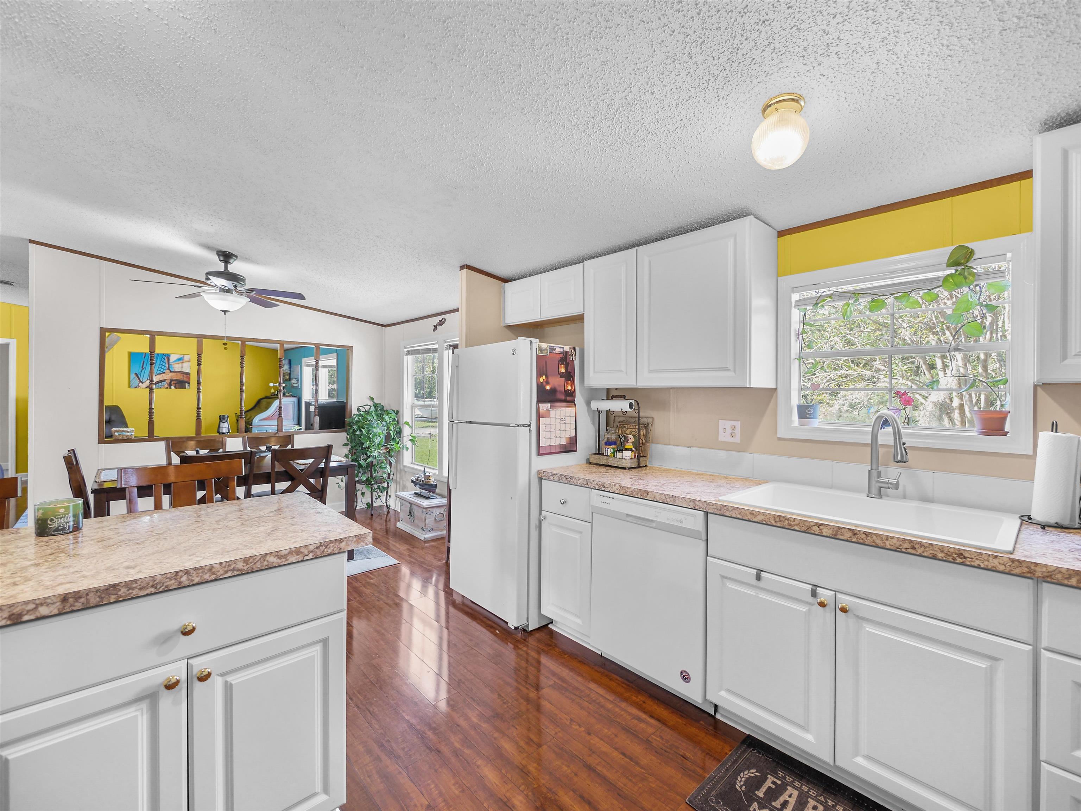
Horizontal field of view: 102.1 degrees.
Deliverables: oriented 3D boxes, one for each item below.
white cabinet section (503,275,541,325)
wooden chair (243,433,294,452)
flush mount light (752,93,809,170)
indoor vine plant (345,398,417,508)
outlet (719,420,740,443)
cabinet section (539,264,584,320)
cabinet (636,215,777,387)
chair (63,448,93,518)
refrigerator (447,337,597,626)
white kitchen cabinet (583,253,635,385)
[{"bbox_3d":[-0.011,-0.719,3.125,0.340,0.295,0.384,0,1,-43],"label":"white cabinet section"},{"bbox_3d":[-2.465,0.767,4.077,0.450,0.940,0.540,-1,2,-42],"label":"wooden chair"},{"bbox_3d":[0.747,-0.837,1.355,0.158,0.187,0.158,9,-5,-41],"label":"flush mount light"},{"bbox_3d":[-1.851,0.558,4.897,0.660,1.330,0.660,-1,2,-42],"label":"indoor vine plant"},{"bbox_3d":[0.996,0.138,2.308,0.010,0.114,0.117,-1,2,-42],"label":"outlet"},{"bbox_3d":[0.249,-0.702,2.843,0.340,0.298,0.384,0,1,-43],"label":"cabinet section"},{"bbox_3d":[0.836,-0.467,2.245,0.320,0.750,0.595,-1,2,-42],"label":"cabinet"},{"bbox_3d":[-2.982,0.784,3.123,0.540,0.940,0.450,-1,2,-42],"label":"chair"},{"bbox_3d":[-0.096,0.444,2.951,0.780,1.656,0.755,-1,2,-42],"label":"refrigerator"},{"bbox_3d":[0.512,-0.484,2.611,0.320,0.750,0.383,-1,2,-42],"label":"white kitchen cabinet"}]

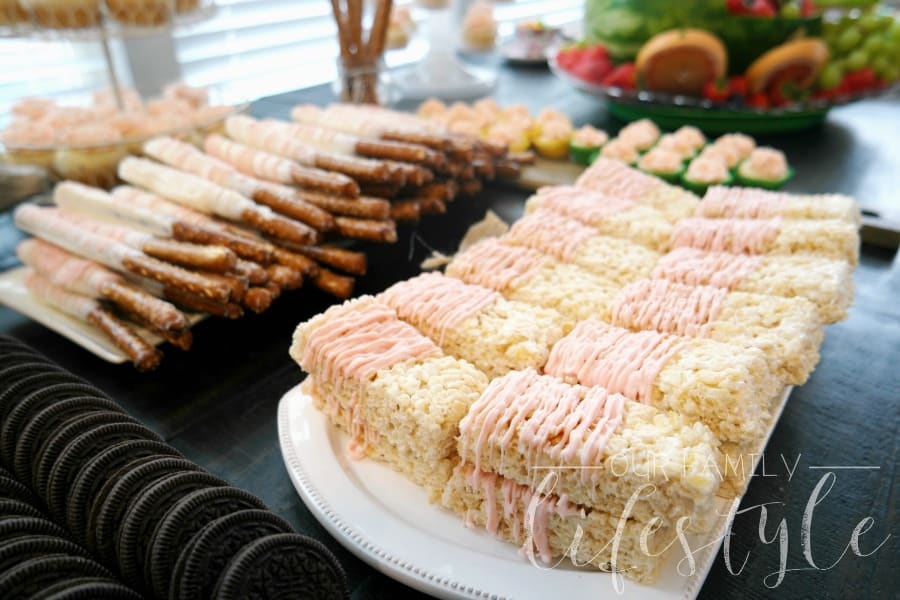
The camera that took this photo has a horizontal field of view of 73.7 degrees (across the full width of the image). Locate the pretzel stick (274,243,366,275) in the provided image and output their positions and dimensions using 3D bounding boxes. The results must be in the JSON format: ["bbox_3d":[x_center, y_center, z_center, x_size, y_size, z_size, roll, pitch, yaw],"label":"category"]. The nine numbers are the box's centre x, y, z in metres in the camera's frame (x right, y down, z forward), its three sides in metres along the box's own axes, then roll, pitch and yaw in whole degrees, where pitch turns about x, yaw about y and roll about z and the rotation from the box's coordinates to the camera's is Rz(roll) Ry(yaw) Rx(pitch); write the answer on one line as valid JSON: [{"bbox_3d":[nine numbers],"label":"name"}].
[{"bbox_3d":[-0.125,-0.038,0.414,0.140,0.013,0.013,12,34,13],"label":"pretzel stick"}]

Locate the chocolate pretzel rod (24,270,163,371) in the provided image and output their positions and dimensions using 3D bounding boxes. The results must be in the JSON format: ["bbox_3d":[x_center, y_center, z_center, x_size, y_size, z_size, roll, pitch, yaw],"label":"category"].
[{"bbox_3d":[-0.206,0.008,0.336,0.145,0.014,0.014,21,37,33],"label":"chocolate pretzel rod"}]

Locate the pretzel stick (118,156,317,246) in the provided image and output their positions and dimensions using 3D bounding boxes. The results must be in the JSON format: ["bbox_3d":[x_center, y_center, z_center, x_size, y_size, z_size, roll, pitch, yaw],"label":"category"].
[{"bbox_3d":[-0.169,-0.070,0.421,0.189,0.017,0.017,20,36,24],"label":"pretzel stick"}]

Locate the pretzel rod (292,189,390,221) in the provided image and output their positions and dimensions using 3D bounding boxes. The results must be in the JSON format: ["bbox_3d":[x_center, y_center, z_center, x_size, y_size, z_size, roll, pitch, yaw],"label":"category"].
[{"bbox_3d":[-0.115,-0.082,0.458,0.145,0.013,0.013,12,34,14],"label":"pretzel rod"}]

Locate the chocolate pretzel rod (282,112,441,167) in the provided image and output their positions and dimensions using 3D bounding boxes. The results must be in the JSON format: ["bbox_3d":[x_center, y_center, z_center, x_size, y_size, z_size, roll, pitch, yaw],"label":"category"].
[{"bbox_3d":[-0.092,-0.146,0.544,0.183,0.016,0.016,19,36,24],"label":"chocolate pretzel rod"}]

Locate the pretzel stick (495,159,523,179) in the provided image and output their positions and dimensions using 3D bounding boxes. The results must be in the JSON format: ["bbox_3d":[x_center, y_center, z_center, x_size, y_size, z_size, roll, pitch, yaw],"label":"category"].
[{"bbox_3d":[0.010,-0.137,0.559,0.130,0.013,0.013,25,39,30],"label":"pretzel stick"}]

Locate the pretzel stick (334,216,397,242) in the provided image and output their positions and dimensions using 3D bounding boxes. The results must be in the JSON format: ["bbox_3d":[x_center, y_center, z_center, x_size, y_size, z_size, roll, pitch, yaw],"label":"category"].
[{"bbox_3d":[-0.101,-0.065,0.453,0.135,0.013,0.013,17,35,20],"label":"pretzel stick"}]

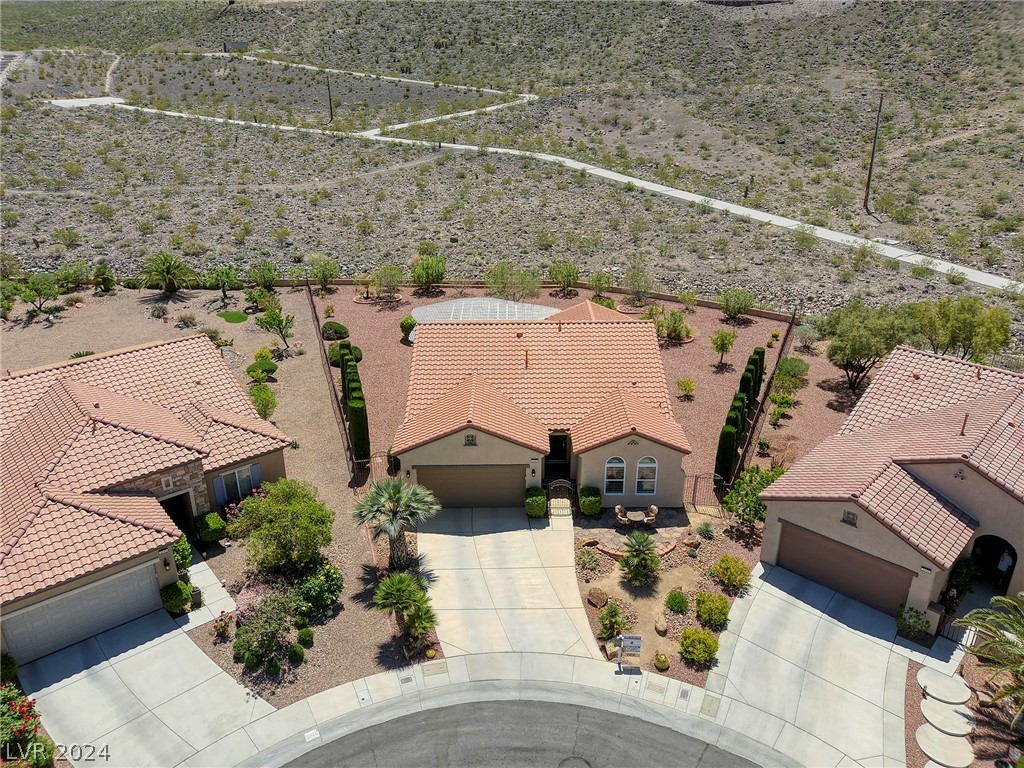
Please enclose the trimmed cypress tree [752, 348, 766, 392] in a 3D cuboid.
[{"bbox_3d":[14.520,-0.720,45.550,0.680,2.850,0.680,0,23,0],"label":"trimmed cypress tree"}]

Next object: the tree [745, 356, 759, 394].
[{"bbox_3d":[13.830,-0.250,44.400,0.680,2.850,0.680,0,23,0],"label":"tree"}]

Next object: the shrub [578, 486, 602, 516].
[{"bbox_3d":[3.487,5.225,33.956,0.930,1.050,0.900,0,22,0],"label":"shrub"}]

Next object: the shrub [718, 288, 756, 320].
[{"bbox_3d":[17.212,-6.147,58.770,2.620,2.150,2.620,0,24,0],"label":"shrub"}]

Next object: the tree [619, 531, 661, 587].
[{"bbox_3d":[4.909,6.724,29.644,1.600,2.150,1.600,0,23,0],"label":"tree"}]

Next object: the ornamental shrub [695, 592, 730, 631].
[{"bbox_3d":[7.321,8.254,27.986,1.240,1.170,1.240,0,24,0],"label":"ornamental shrub"}]

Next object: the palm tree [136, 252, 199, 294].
[{"bbox_3d":[-31.729,-10.095,70.164,5.200,3.500,5.200,0,22,0],"label":"palm tree"}]

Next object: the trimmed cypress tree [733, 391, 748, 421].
[{"bbox_3d":[11.620,1.880,39.550,0.700,2.800,0.700,0,23,0],"label":"trimmed cypress tree"}]

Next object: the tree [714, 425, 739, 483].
[{"bbox_3d":[9.845,3.429,35.558,0.870,3.220,0.870,0,24,0],"label":"tree"}]

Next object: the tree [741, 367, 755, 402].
[{"bbox_3d":[13.169,0.458,42.994,0.730,2.950,0.730,0,22,0],"label":"tree"}]

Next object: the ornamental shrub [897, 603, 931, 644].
[{"bbox_3d":[14.405,8.520,27.572,1.034,1.179,1.034,0,24,0],"label":"ornamental shrub"}]

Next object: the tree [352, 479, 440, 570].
[{"bbox_3d":[-4.542,5.620,30.049,3.300,3.600,3.300,0,22,0],"label":"tree"}]

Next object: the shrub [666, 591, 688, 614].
[{"bbox_3d":[6.161,8.149,28.681,0.860,0.740,0.860,0,24,0],"label":"shrub"}]

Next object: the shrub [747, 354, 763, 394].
[{"bbox_3d":[13.864,-0.114,44.408,0.730,2.950,0.730,0,22,0],"label":"shrub"}]

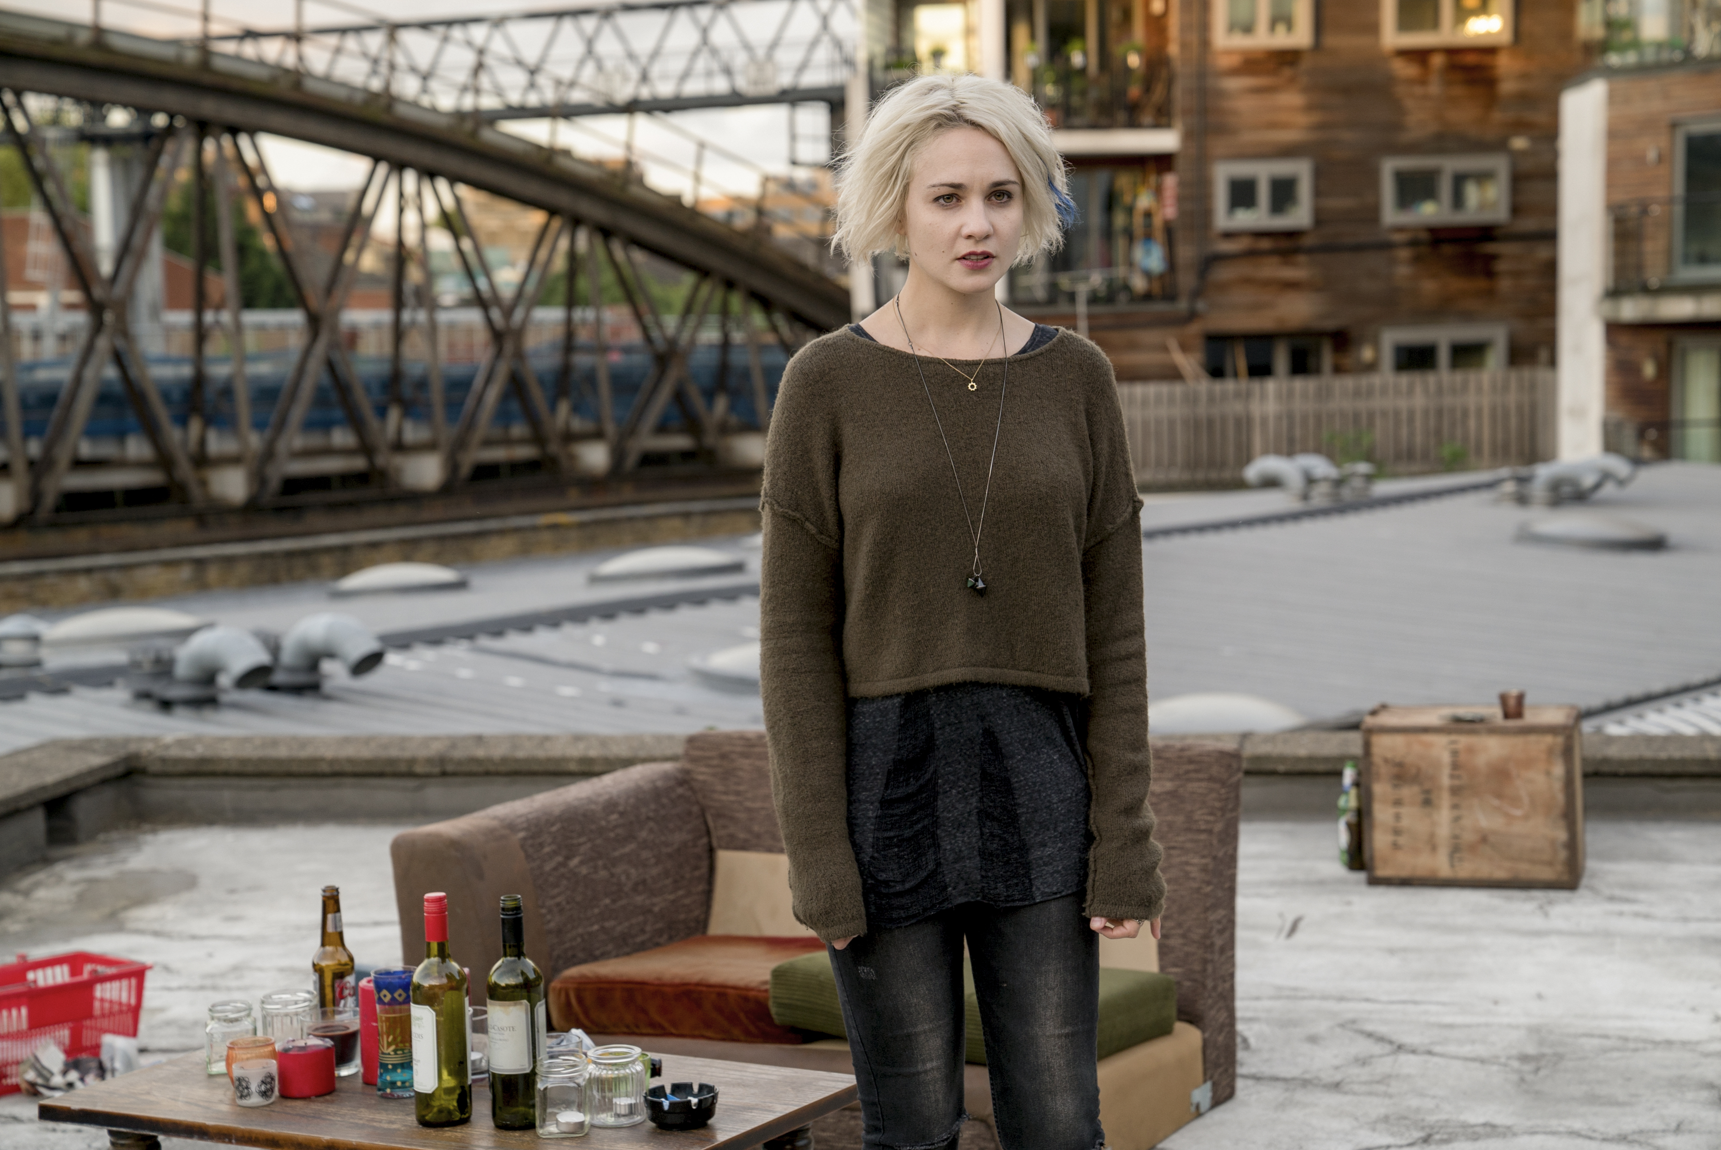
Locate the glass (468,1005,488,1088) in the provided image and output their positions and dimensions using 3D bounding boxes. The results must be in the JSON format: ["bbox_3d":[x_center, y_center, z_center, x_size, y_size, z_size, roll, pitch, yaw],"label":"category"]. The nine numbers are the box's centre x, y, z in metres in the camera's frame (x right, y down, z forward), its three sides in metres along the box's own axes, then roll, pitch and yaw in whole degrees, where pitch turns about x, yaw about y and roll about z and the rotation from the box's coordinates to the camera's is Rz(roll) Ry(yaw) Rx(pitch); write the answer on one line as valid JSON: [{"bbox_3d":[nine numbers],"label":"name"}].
[{"bbox_3d":[-0.531,0.640,4.563,0.062,0.089,0.062,-2,9,-6],"label":"glass"}]

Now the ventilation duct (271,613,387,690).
[{"bbox_3d":[-3.770,0.550,23.800,0.880,0.510,0.360,5,11,35],"label":"ventilation duct"}]

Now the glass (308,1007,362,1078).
[{"bbox_3d":[-0.728,0.643,4.604,0.081,0.076,0.081,-2,9,-6],"label":"glass"}]

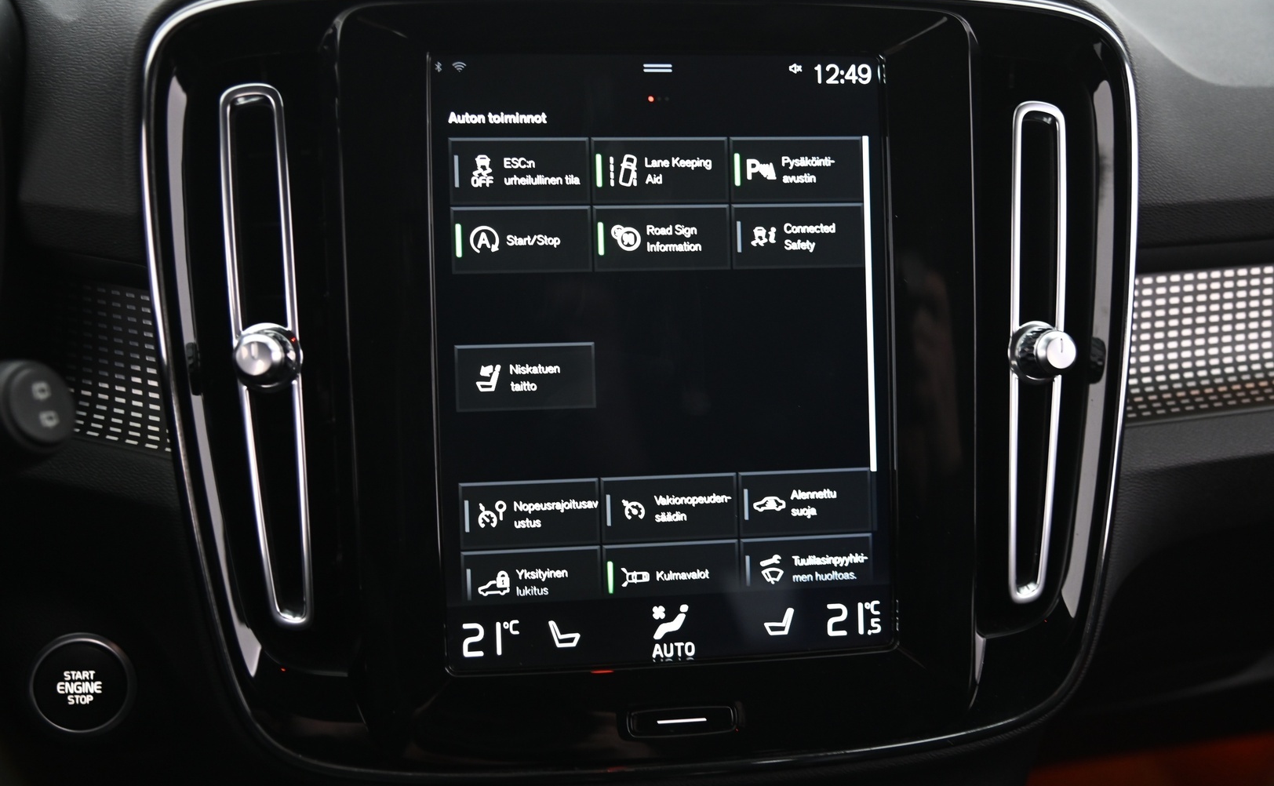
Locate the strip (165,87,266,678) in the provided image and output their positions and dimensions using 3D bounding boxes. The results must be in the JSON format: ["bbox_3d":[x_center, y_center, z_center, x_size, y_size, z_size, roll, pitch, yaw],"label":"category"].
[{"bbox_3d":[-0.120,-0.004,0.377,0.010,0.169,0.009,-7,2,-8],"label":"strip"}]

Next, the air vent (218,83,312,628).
[{"bbox_3d":[-0.107,-0.011,0.388,0.020,0.158,0.020,-4,-2,-3],"label":"air vent"}]

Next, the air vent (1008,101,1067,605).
[{"bbox_3d":[0.123,-0.012,0.416,0.017,0.156,0.017,1,0,-8],"label":"air vent"}]

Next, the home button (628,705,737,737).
[{"bbox_3d":[0.013,0.096,0.396,0.033,0.008,0.006,-2,-7,-8],"label":"home button"}]

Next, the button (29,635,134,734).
[{"bbox_3d":[-0.164,0.086,0.398,0.031,0.031,0.010,-1,-2,-3],"label":"button"}]

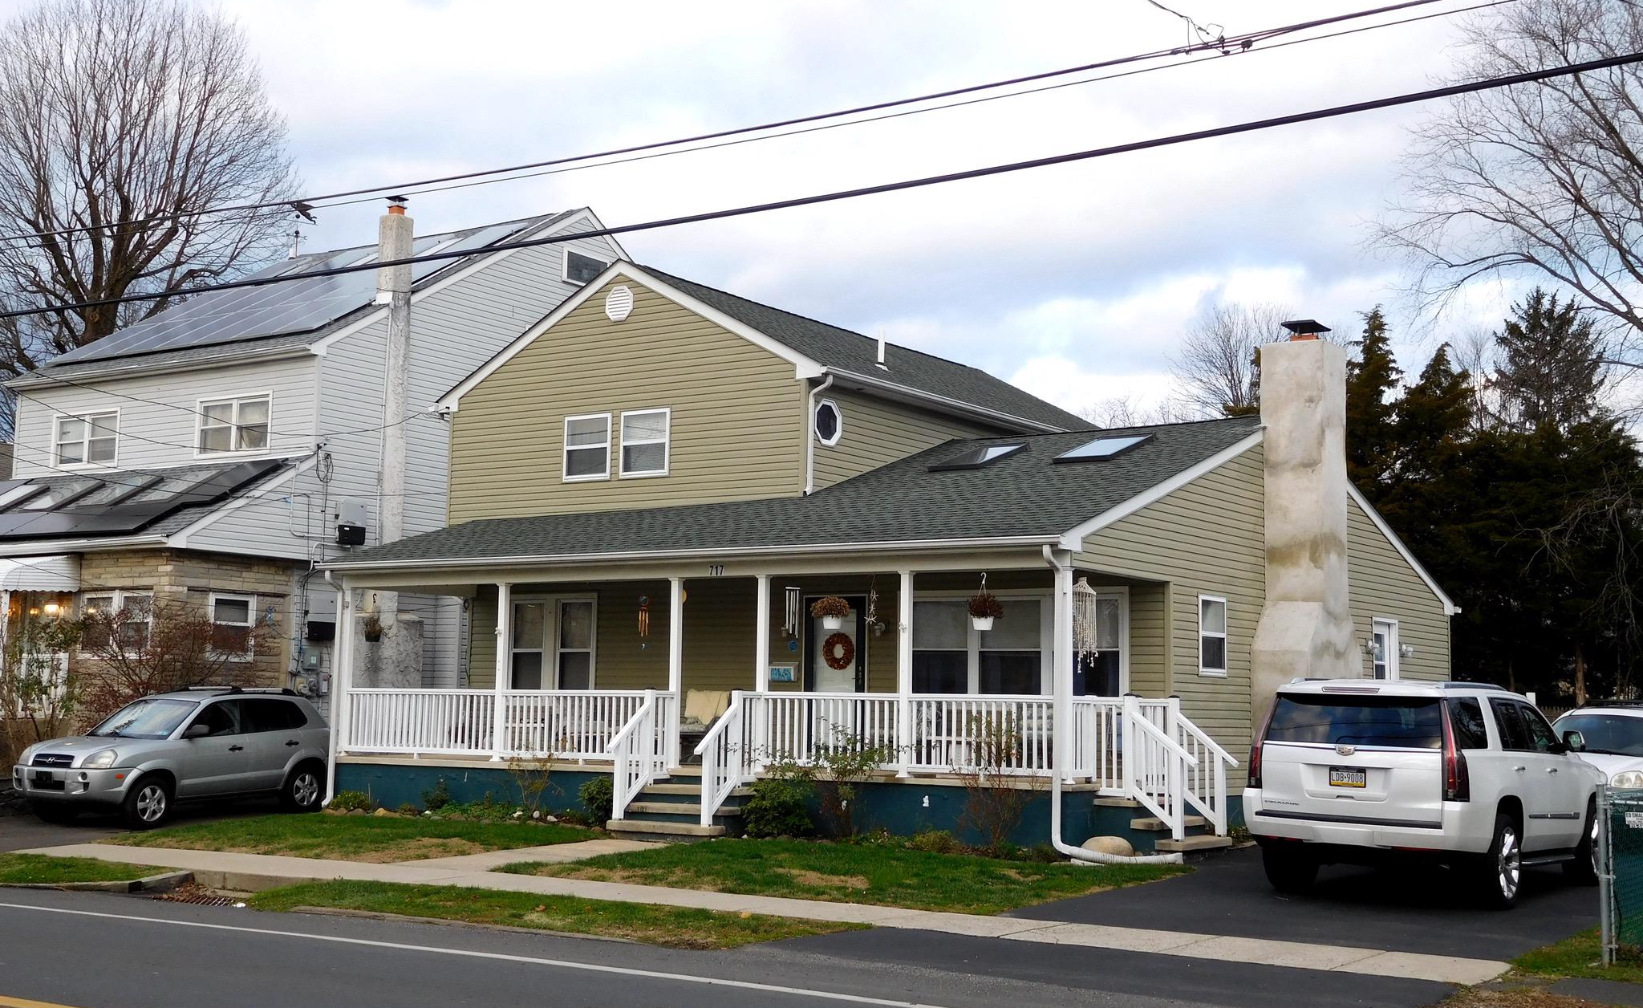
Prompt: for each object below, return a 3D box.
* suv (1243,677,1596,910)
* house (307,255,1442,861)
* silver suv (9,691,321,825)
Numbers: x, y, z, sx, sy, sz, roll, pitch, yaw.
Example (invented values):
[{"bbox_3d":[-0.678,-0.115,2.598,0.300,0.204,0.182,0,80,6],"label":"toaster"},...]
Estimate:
[{"bbox_3d":[5.866,2.658,17.815,2.050,1.890,5.180,-3,-7,36],"label":"suv"},{"bbox_3d":[1.765,0.608,28.113,11.990,7.640,13.830,-3,-7,34],"label":"house"},{"bbox_3d":[-8.294,3.227,24.714,1.820,1.710,4.330,-2,-7,28],"label":"silver suv"}]

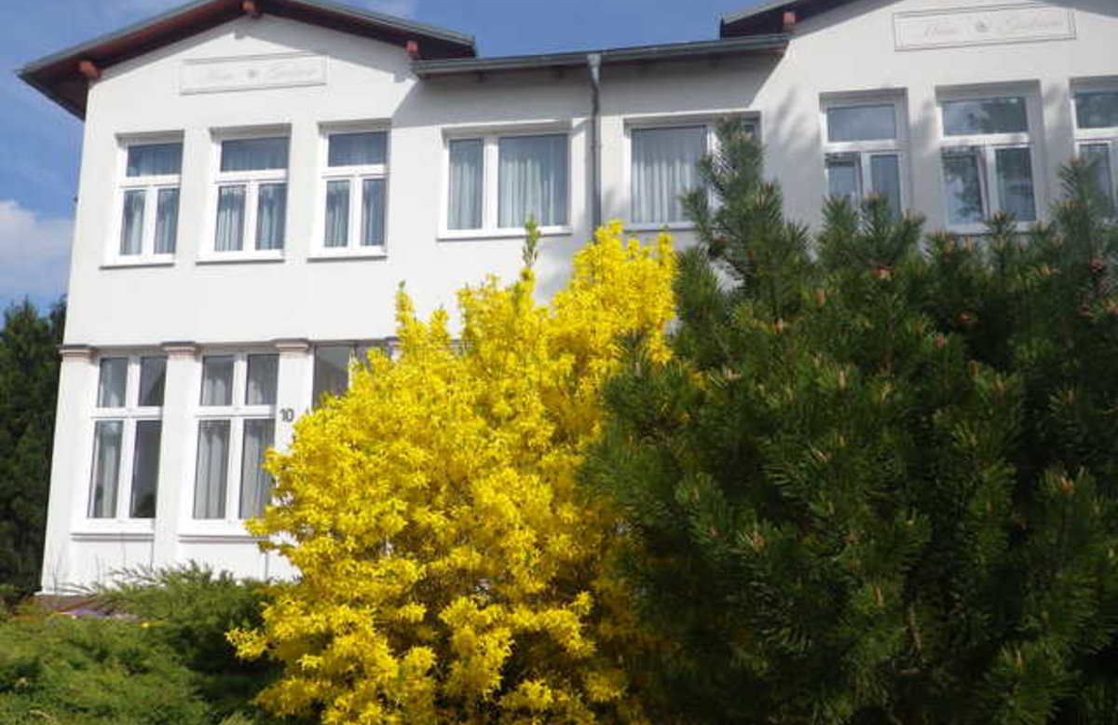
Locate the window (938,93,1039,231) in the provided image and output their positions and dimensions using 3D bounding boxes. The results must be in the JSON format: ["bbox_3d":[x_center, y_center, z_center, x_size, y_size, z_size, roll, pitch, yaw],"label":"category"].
[{"bbox_3d":[4.687,-2.173,9.860,0.990,1.529,0.150,-1,-9,8],"label":"window"}]

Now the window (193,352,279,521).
[{"bbox_3d":[-3.765,0.912,10.603,0.980,2.019,0.150,-1,-9,8],"label":"window"}]

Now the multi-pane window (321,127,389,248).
[{"bbox_3d":[-2.437,-2.050,10.879,0.862,1.568,0.150,-1,-9,8],"label":"multi-pane window"}]

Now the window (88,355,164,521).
[{"bbox_3d":[-5.125,0.938,10.797,0.911,1.989,0.150,-1,-9,8],"label":"window"}]

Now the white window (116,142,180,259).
[{"bbox_3d":[-5.086,-2.007,11.258,0.862,1.578,0.150,-1,-9,8],"label":"white window"}]

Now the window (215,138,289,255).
[{"bbox_3d":[-3.753,-2.037,11.068,0.970,1.568,0.150,-1,-9,8],"label":"window"}]

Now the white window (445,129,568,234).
[{"bbox_3d":[-0.595,-2.098,10.618,1.480,1.264,0.150,-1,-9,8],"label":"white window"}]

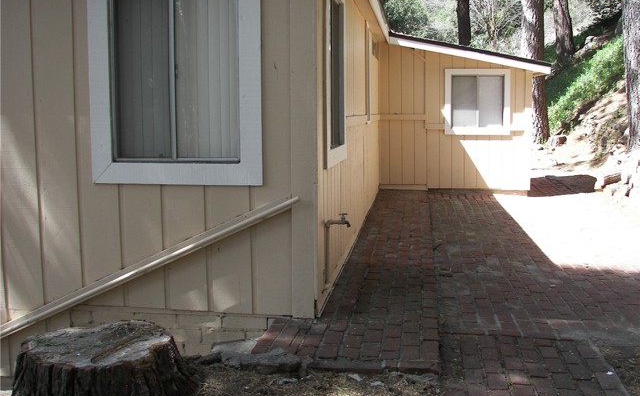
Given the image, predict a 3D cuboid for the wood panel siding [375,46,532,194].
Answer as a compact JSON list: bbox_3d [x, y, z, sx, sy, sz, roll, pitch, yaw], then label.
[{"bbox_3d":[2.228,-1.340,10.987,2.469,2.428,0.160,1,7,8],"label":"wood panel siding"}]

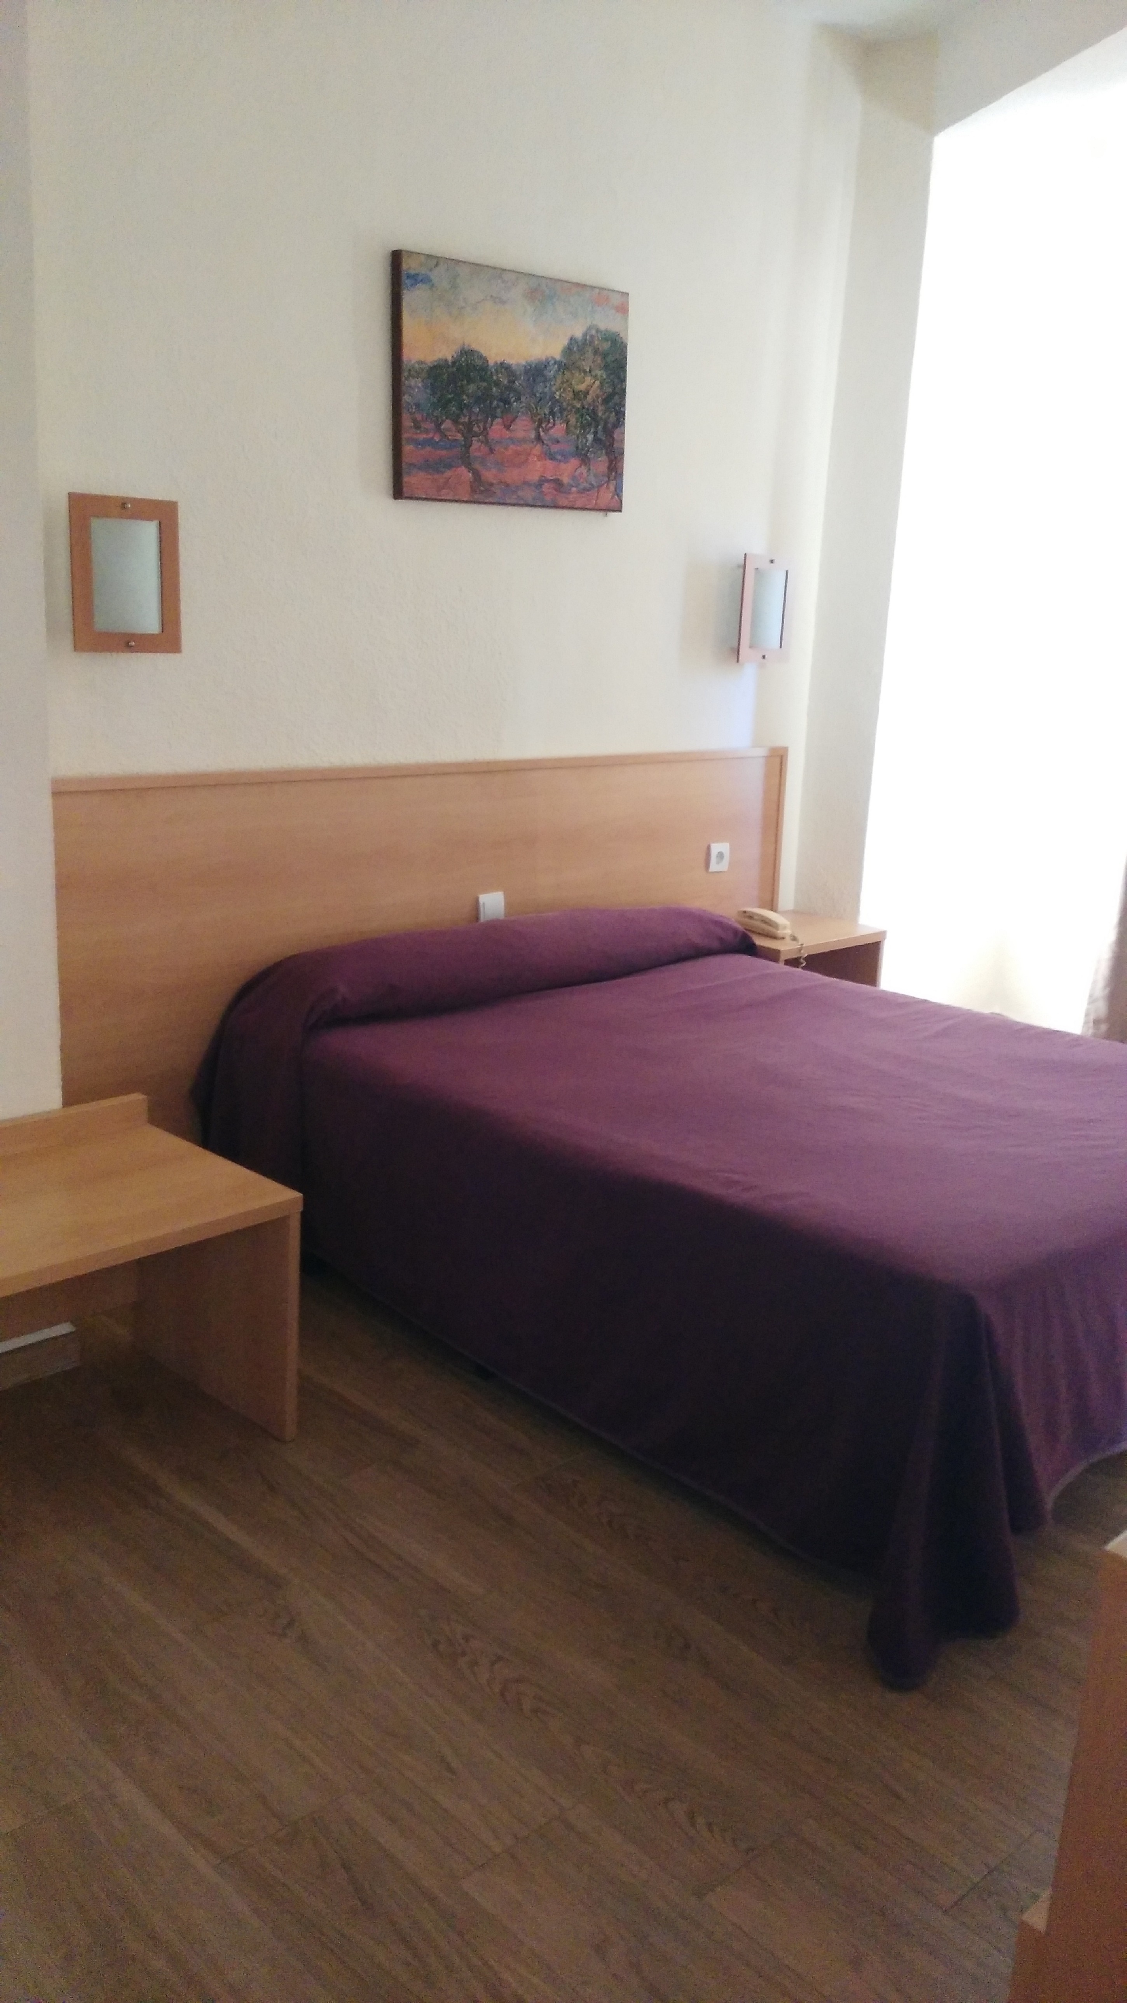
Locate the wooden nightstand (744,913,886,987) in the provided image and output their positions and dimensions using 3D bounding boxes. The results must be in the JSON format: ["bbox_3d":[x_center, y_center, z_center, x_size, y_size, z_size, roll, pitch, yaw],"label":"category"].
[{"bbox_3d":[0.632,0.098,4.439,0.371,0.633,0.510,15,19,42],"label":"wooden nightstand"}]

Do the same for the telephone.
[{"bbox_3d":[0.597,-0.234,4.317,0.075,0.066,0.195,-9,18,-39],"label":"telephone"}]

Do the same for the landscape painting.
[{"bbox_3d":[-0.108,-1.425,3.480,0.034,0.504,0.722,15,22,42],"label":"landscape painting"}]

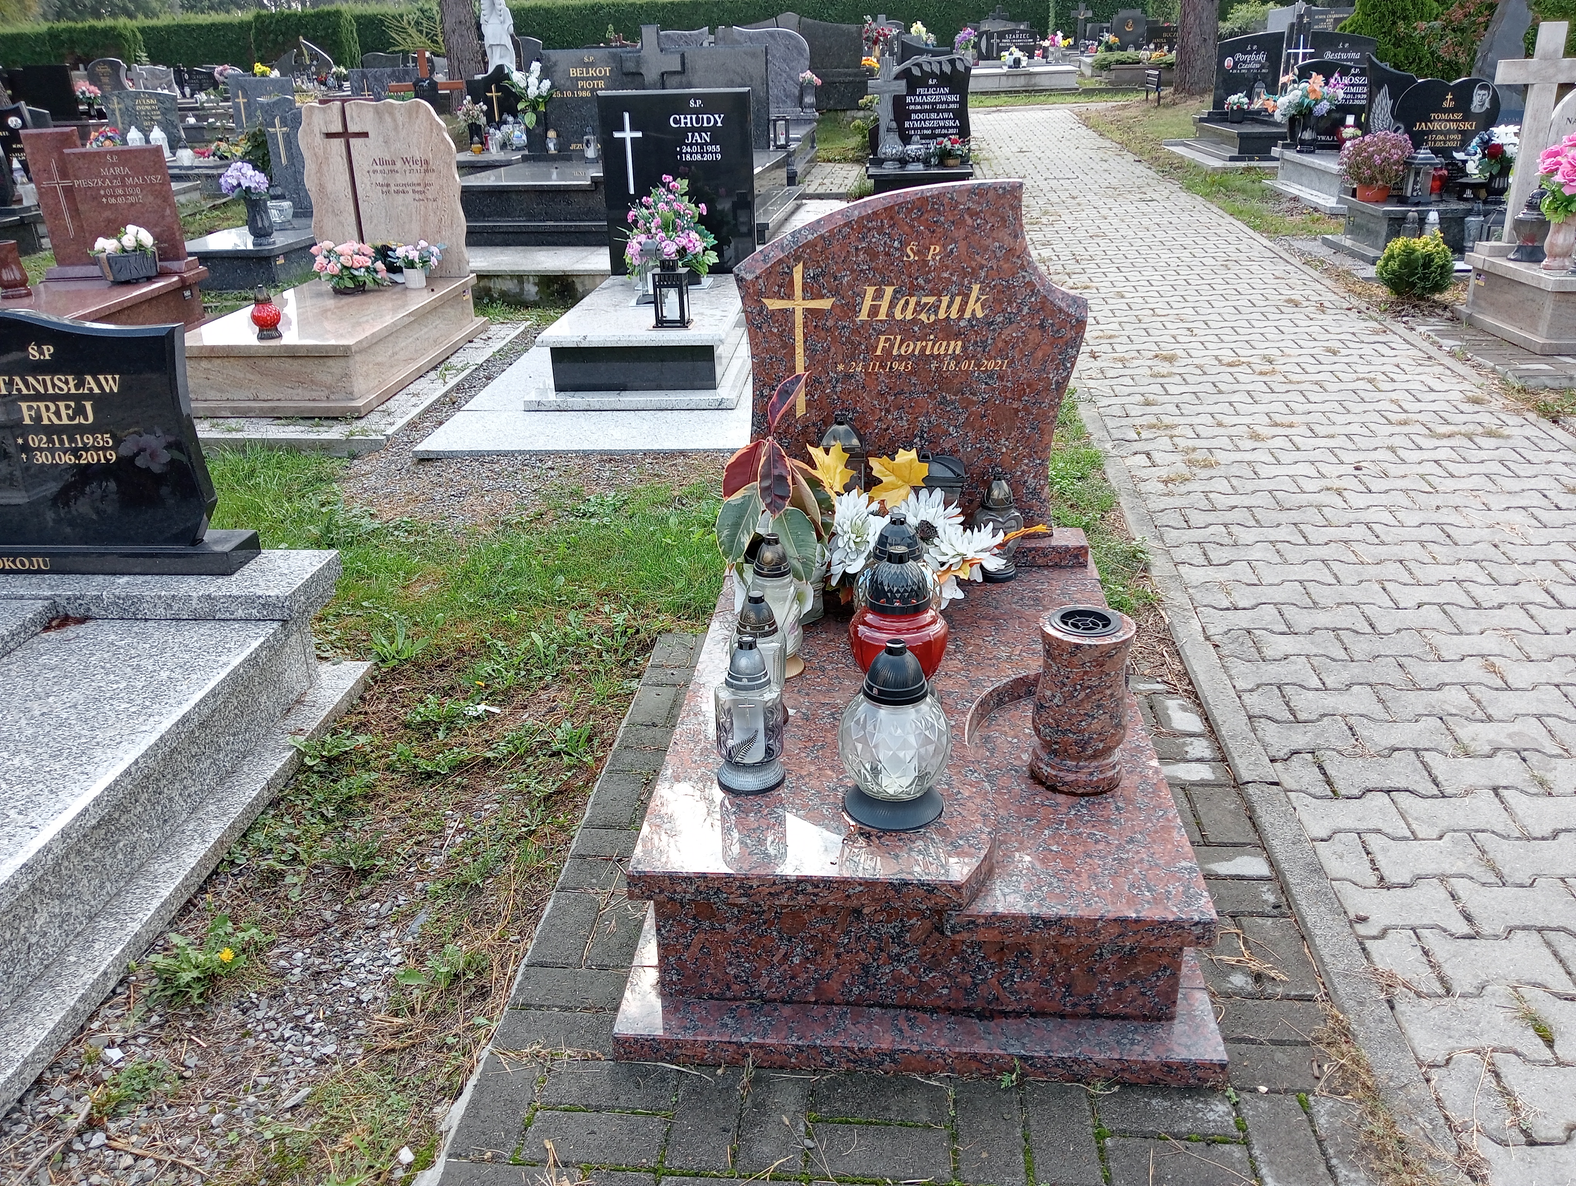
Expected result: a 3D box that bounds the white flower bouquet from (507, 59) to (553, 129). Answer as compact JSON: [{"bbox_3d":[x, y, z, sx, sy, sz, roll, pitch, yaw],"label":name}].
[{"bbox_3d":[-1.775,-3.398,8.690,0.340,0.440,0.300,1,25,4],"label":"white flower bouquet"}]

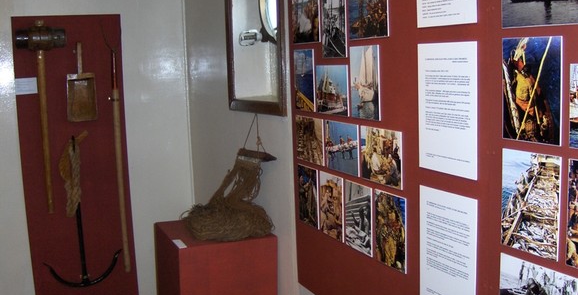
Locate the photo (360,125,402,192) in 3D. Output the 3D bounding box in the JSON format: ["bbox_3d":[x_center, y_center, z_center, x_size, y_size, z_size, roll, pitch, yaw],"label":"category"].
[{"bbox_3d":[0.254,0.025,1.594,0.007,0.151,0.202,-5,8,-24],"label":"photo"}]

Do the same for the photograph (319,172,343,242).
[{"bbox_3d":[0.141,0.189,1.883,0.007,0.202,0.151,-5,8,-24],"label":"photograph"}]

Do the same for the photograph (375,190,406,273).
[{"bbox_3d":[0.280,0.231,1.622,0.008,0.205,0.151,-5,9,-23],"label":"photograph"}]

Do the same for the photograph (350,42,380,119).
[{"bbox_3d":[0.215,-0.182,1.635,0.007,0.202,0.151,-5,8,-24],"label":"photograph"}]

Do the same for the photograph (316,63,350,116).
[{"bbox_3d":[0.138,-0.181,1.861,0.008,0.151,0.205,-5,9,-23],"label":"photograph"}]

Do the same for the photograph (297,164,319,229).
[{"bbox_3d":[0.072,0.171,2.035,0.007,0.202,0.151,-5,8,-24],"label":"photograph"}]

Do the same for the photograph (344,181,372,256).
[{"bbox_3d":[0.211,0.212,1.776,0.008,0.205,0.151,-5,9,-23],"label":"photograph"}]

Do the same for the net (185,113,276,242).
[{"bbox_3d":[-0.245,0.125,2.191,0.330,0.400,0.260,-5,9,-23],"label":"net"}]

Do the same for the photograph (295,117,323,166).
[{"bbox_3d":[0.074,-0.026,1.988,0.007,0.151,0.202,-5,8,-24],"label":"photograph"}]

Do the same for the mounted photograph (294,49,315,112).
[{"bbox_3d":[0.053,-0.234,2.043,0.008,0.205,0.151,-5,9,-23],"label":"mounted photograph"}]

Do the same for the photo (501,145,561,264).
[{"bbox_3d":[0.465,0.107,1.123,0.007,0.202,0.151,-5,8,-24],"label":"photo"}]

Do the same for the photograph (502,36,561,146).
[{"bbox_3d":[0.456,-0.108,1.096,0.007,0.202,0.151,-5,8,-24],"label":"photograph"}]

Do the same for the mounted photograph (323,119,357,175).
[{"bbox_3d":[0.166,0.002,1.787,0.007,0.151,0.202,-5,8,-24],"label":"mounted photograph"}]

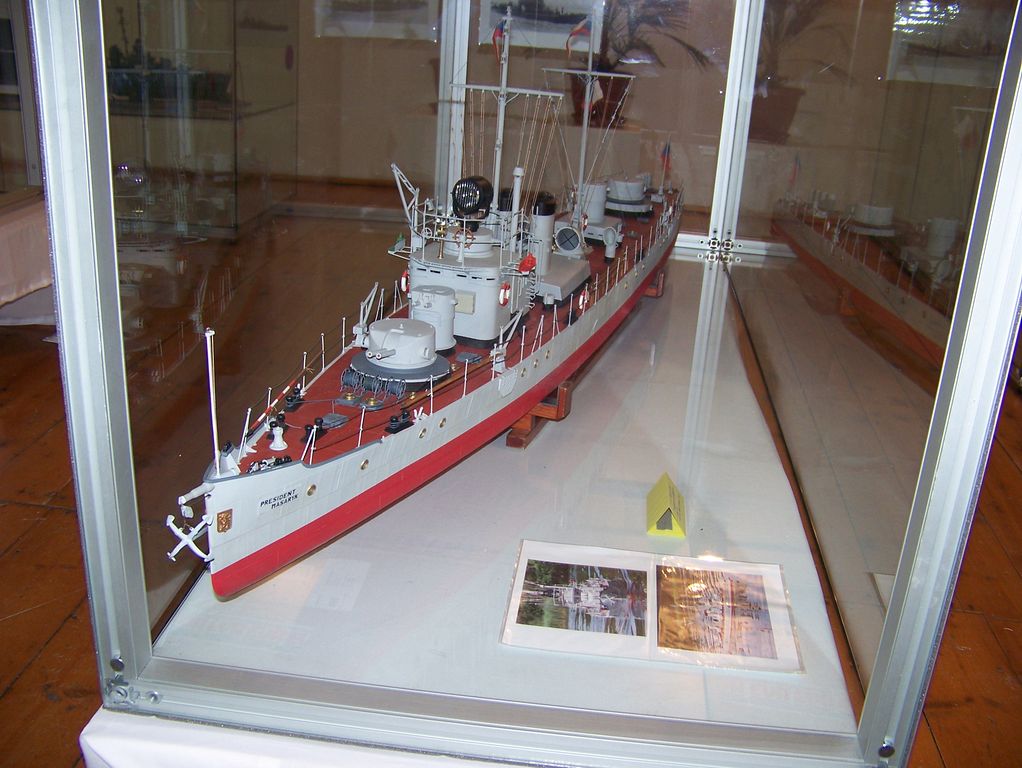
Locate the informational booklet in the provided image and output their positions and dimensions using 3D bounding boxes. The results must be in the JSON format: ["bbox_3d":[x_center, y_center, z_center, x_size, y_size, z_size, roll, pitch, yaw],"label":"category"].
[{"bbox_3d":[0.227,0.357,1.675,0.450,0.010,0.306,5,22,5],"label":"informational booklet"}]

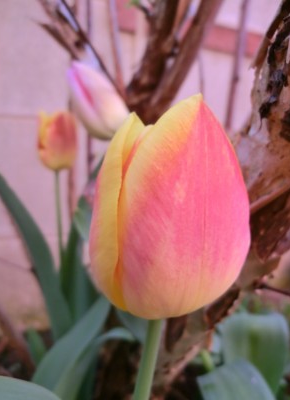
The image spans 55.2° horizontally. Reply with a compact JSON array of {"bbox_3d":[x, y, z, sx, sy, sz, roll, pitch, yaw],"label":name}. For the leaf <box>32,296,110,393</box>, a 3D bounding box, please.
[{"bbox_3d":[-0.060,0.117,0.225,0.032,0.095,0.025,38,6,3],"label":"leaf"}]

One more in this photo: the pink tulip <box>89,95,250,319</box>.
[{"bbox_3d":[0.010,0.003,0.107,0.058,0.086,0.057,9,8,0],"label":"pink tulip"}]

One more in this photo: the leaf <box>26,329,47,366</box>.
[{"bbox_3d":[-0.121,0.165,0.310,0.020,0.044,0.010,-15,9,0],"label":"leaf"}]

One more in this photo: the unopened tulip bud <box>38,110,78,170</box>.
[{"bbox_3d":[-0.103,-0.070,0.325,0.047,0.070,0.047,0,9,0],"label":"unopened tulip bud"}]

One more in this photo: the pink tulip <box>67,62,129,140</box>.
[{"bbox_3d":[-0.036,-0.072,0.205,0.036,0.068,0.036,-30,3,0],"label":"pink tulip"}]

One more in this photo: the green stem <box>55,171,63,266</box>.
[{"bbox_3d":[-0.100,0.022,0.325,0.006,0.113,0.006,-3,8,0],"label":"green stem"}]

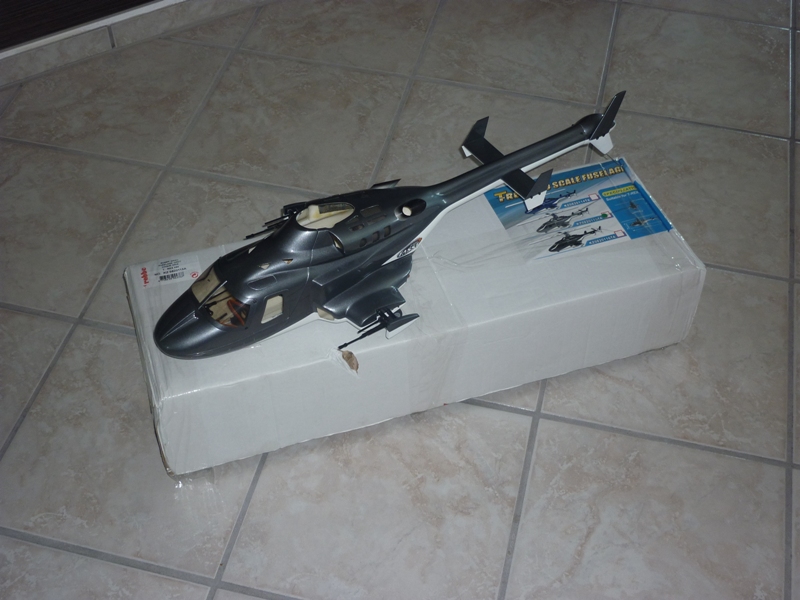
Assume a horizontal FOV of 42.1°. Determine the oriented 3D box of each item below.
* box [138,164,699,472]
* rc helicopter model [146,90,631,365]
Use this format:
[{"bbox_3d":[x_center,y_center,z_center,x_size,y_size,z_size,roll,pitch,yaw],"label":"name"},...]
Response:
[{"bbox_3d":[0.022,0.007,1.429,0.730,0.156,0.234,-13,51,-12],"label":"box"},{"bbox_3d":[0.009,-0.105,1.327,0.704,0.144,0.238,-26,55,-21],"label":"rc helicopter model"}]

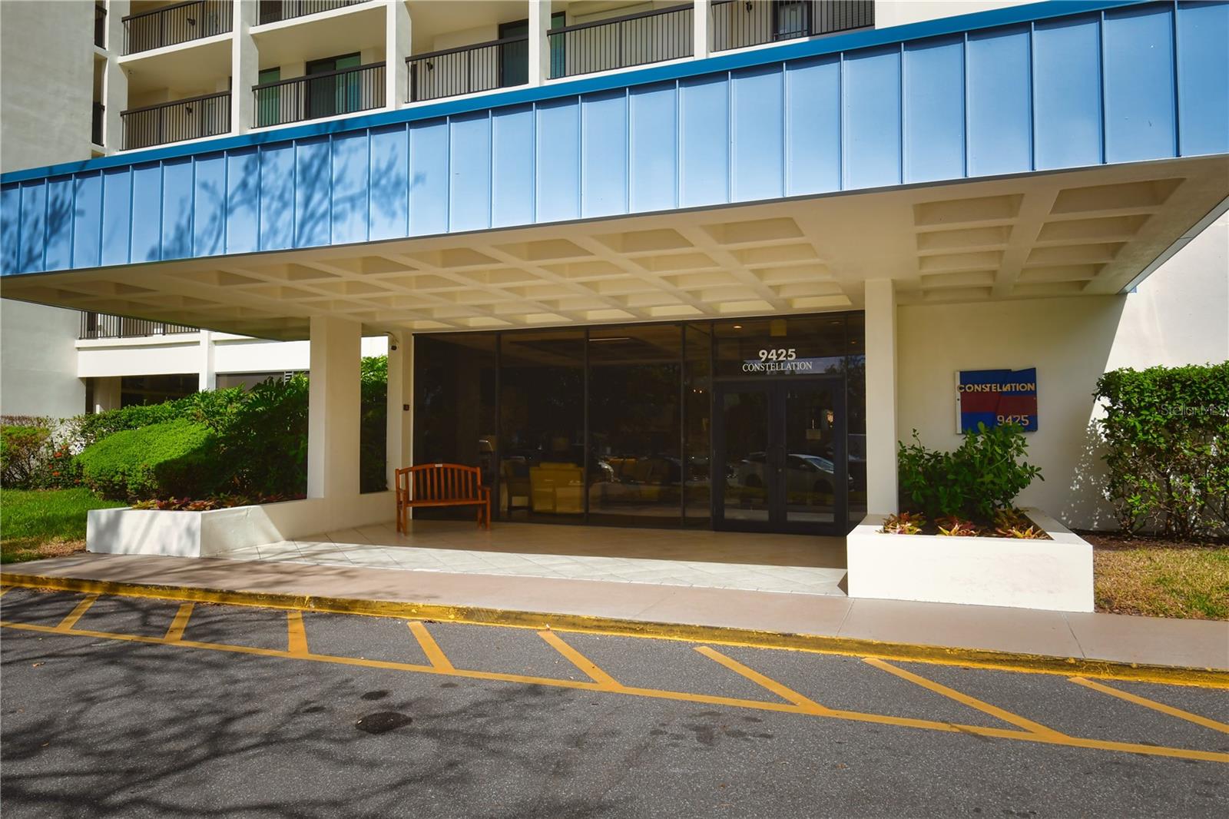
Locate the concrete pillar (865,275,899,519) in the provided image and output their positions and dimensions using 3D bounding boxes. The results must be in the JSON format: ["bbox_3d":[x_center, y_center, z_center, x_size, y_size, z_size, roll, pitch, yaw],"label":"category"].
[{"bbox_3d":[2.985,-0.118,9.510,0.300,2.551,0.680,-1,-2,21],"label":"concrete pillar"}]

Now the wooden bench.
[{"bbox_3d":[-2.437,1.264,12.174,1.245,0.946,0.540,1,-2,-26],"label":"wooden bench"}]

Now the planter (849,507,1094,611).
[{"bbox_3d":[3.551,1.388,8.776,1.838,0.517,3.981,-1,-2,21],"label":"planter"}]

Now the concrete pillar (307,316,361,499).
[{"bbox_3d":[-4.017,-0.005,12.281,0.293,2.562,0.777,-1,-2,21],"label":"concrete pillar"}]

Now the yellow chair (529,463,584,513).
[{"bbox_3d":[-0.905,1.396,15.409,0.960,0.880,0.860,-1,-2,17],"label":"yellow chair"}]

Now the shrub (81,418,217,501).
[{"bbox_3d":[-7.594,0.812,13.900,2.000,1.280,1.900,1,-3,-29],"label":"shrub"}]

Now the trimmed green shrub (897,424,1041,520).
[{"bbox_3d":[3.809,0.652,9.285,1.502,1.025,1.400,-1,-2,21],"label":"trimmed green shrub"}]

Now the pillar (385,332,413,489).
[{"bbox_3d":[-3.439,0.053,13.775,0.274,2.562,0.330,-1,-2,21],"label":"pillar"}]

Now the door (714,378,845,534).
[{"bbox_3d":[2.252,0.623,11.727,1.792,2.129,0.100,-1,-2,21],"label":"door"}]

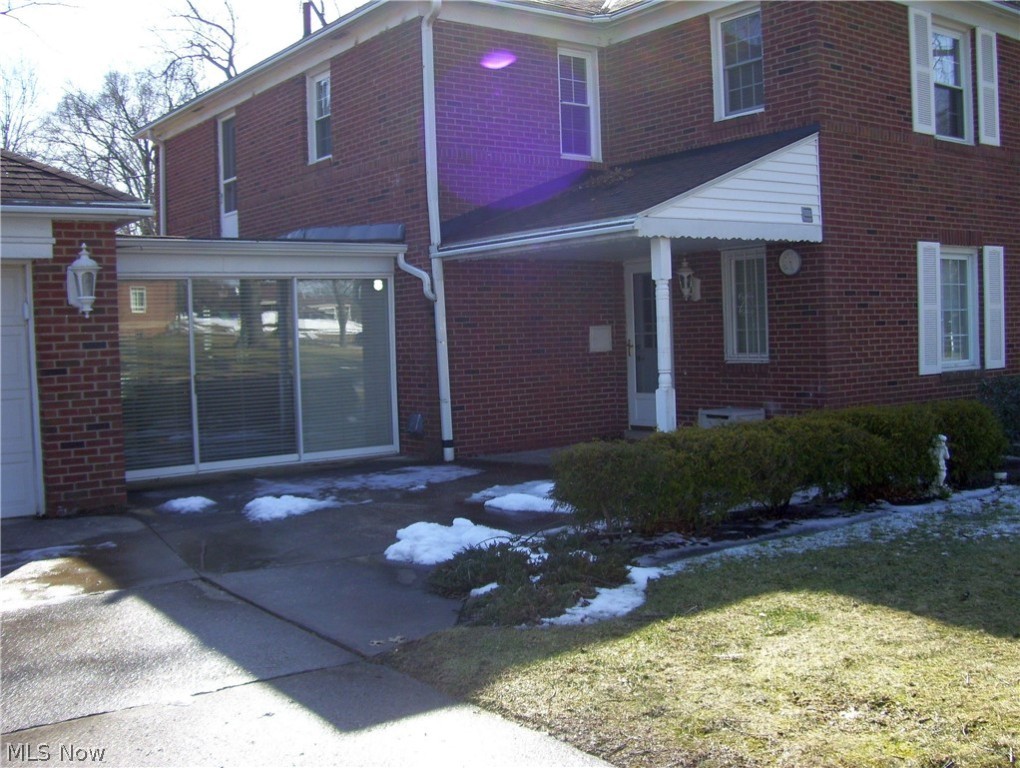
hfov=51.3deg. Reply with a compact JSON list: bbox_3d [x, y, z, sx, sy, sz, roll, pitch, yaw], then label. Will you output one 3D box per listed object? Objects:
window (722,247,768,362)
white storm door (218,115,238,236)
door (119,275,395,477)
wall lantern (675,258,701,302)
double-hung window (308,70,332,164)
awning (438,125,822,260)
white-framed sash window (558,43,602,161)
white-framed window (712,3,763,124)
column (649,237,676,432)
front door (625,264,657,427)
[{"bbox_3d":[2.668,-0.881,11.919,0.120,1.288,0.635,-4,3,-38],"label":"window"},{"bbox_3d":[-4.395,-3.173,16.729,0.090,2.030,0.670,-4,4,-37],"label":"white storm door"},{"bbox_3d":[-2.804,-0.131,11.763,3.572,2.120,0.113,-4,3,-38],"label":"door"},{"bbox_3d":[2.063,-1.216,12.365,0.291,0.509,0.207,-4,3,-38],"label":"wall lantern"},{"bbox_3d":[-2.467,-3.502,13.984,0.120,1.128,0.658,-4,3,-38],"label":"double-hung window"},{"bbox_3d":[1.179,-2.032,11.456,2.707,1.241,3.187,-4,3,-38],"label":"awning"},{"bbox_3d":[0.852,-3.469,13.253,0.677,1.372,0.120,-4,3,-38],"label":"white-framed sash window"},{"bbox_3d":[2.555,-3.549,11.818,0.120,1.151,0.719,-4,3,-38],"label":"white-framed window"},{"bbox_3d":[1.421,-0.273,9.791,0.122,2.171,0.122,-4,3,-38],"label":"column"},{"bbox_3d":[1.756,-0.477,13.134,0.120,2.068,0.799,-4,3,-38],"label":"front door"}]

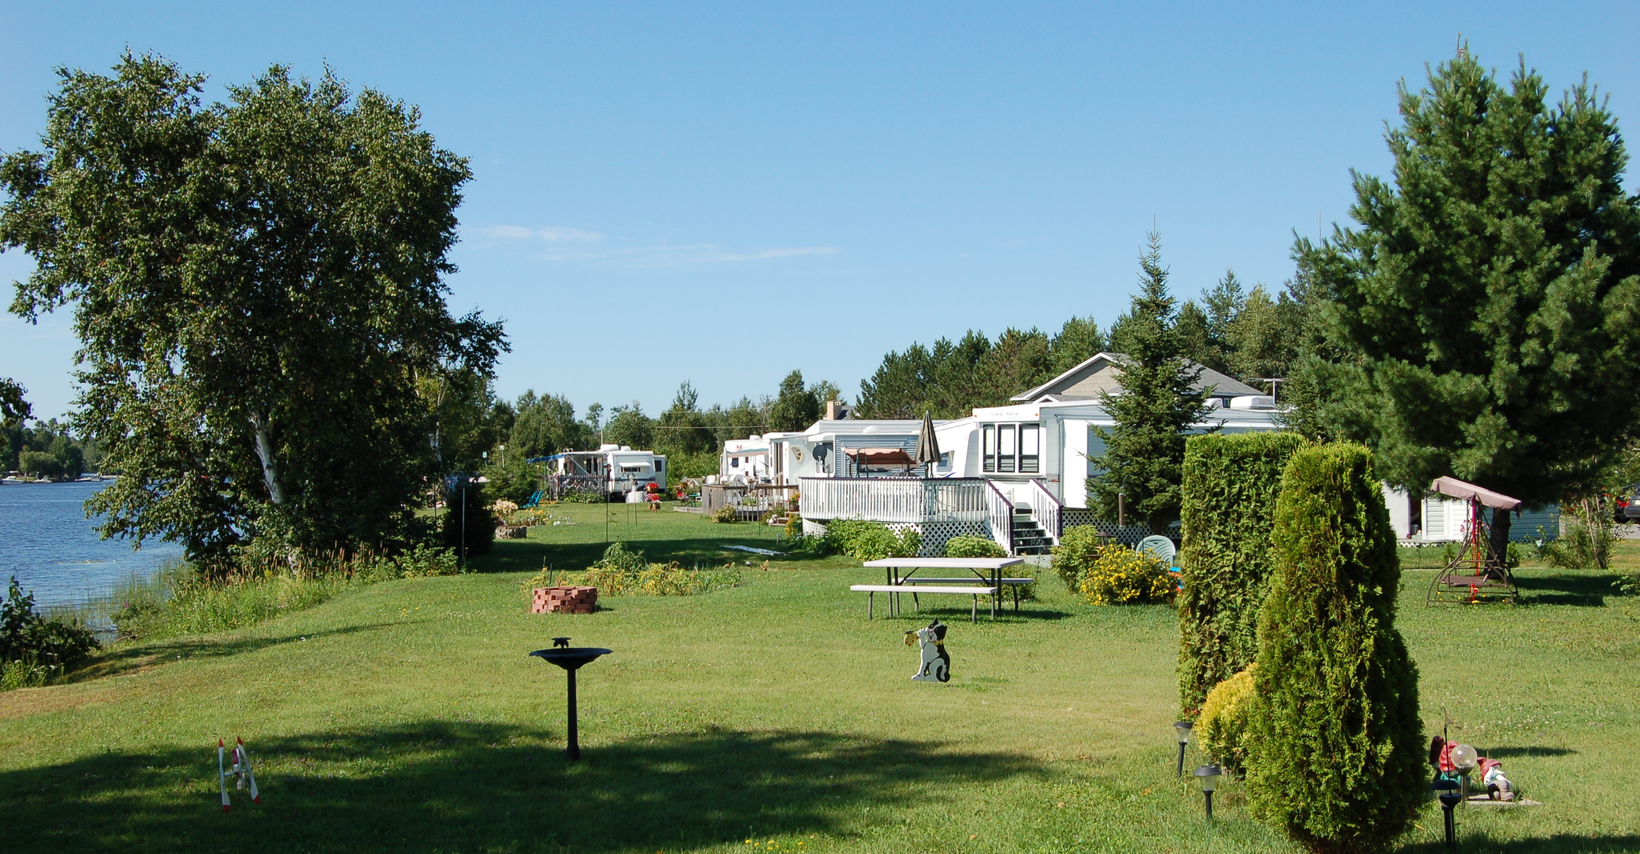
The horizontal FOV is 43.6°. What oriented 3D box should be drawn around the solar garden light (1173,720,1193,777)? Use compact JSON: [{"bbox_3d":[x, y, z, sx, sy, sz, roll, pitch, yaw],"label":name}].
[{"bbox_3d":[2.160,1.910,12.200,0.120,0.345,0.120,0,-1,0],"label":"solar garden light"}]

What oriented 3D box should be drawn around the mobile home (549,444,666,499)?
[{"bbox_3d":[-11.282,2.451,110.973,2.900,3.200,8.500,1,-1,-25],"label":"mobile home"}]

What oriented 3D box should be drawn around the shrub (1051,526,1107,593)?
[{"bbox_3d":[3.856,1.927,30.289,0.880,1.020,0.880,0,-1,0],"label":"shrub"}]

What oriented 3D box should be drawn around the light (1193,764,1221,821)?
[{"bbox_3d":[2.020,1.900,10.650,0.145,0.310,0.145,0,-1,0],"label":"light"}]

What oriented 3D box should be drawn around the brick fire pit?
[{"bbox_3d":[-3.248,2.198,26.092,0.860,0.310,0.860,0,-1,0],"label":"brick fire pit"}]

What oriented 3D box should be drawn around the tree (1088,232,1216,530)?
[{"bbox_3d":[7.220,-0.850,44.500,2.800,6.800,2.800,0,-1,0],"label":"tree"}]

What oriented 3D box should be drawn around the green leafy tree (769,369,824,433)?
[{"bbox_3d":[-1.330,0.600,115.000,3.100,7.300,3.100,0,-1,0],"label":"green leafy tree"}]

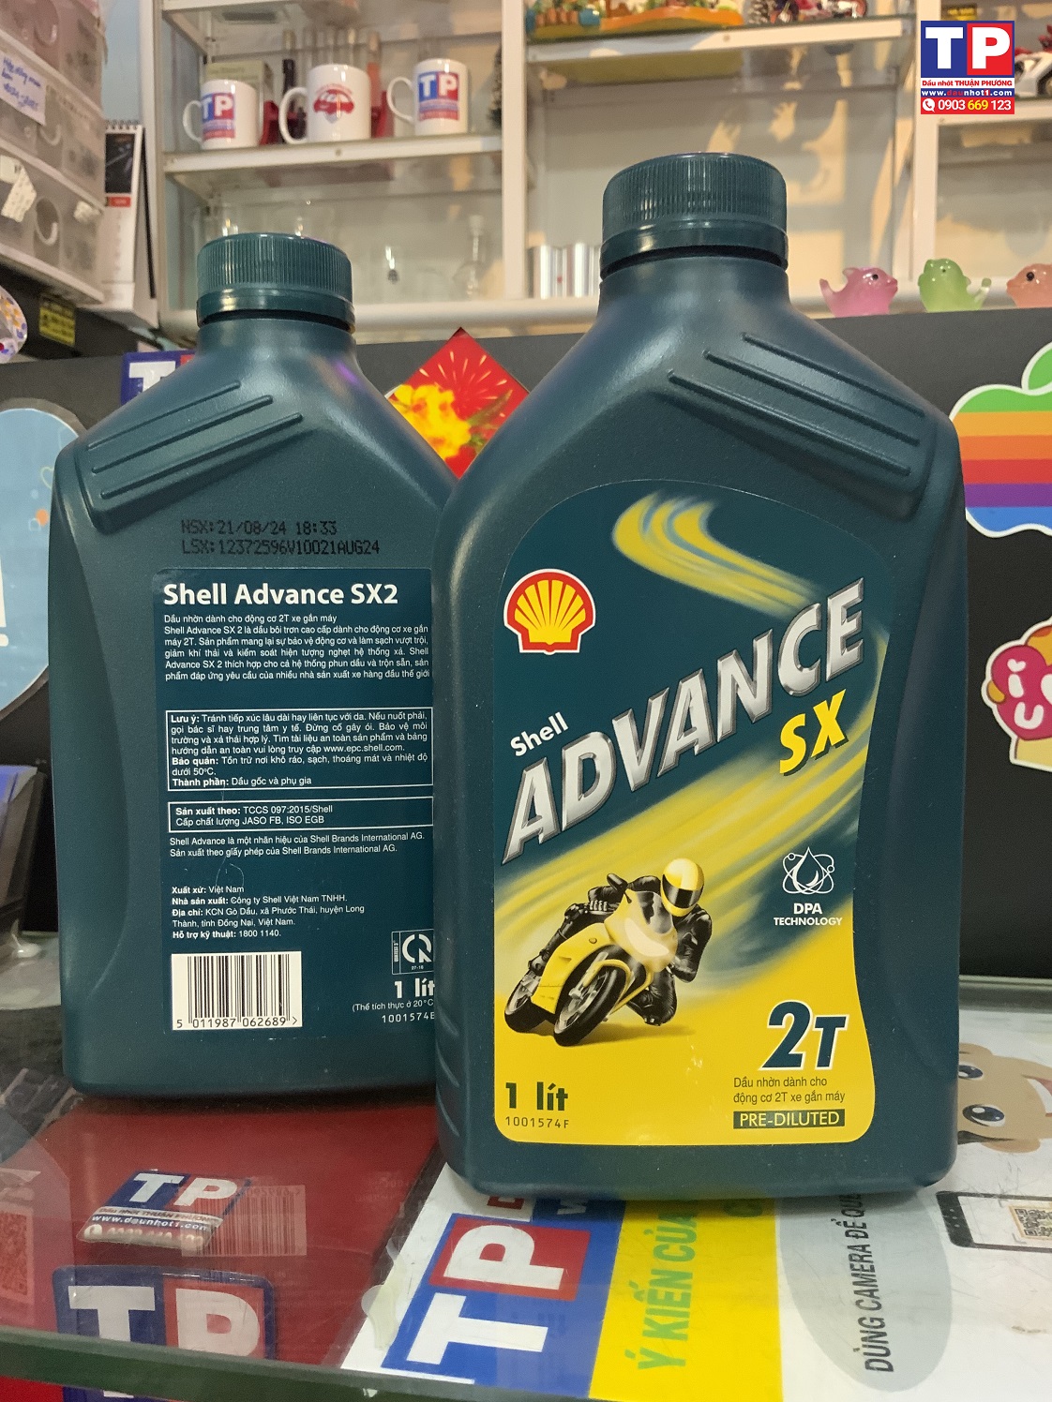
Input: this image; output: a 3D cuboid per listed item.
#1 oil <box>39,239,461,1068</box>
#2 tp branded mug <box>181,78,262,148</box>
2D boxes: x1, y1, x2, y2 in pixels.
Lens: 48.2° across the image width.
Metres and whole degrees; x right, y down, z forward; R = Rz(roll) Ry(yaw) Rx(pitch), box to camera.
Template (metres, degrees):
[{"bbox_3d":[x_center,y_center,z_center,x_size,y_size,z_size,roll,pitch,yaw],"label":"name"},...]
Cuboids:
[{"bbox_3d":[-0.066,-0.009,0.315,0.112,0.216,0.065,0,6,-3],"label":"oil"},{"bbox_3d":[-0.450,-0.849,1.726,0.115,0.096,0.080,2,6,19],"label":"tp branded mug"}]

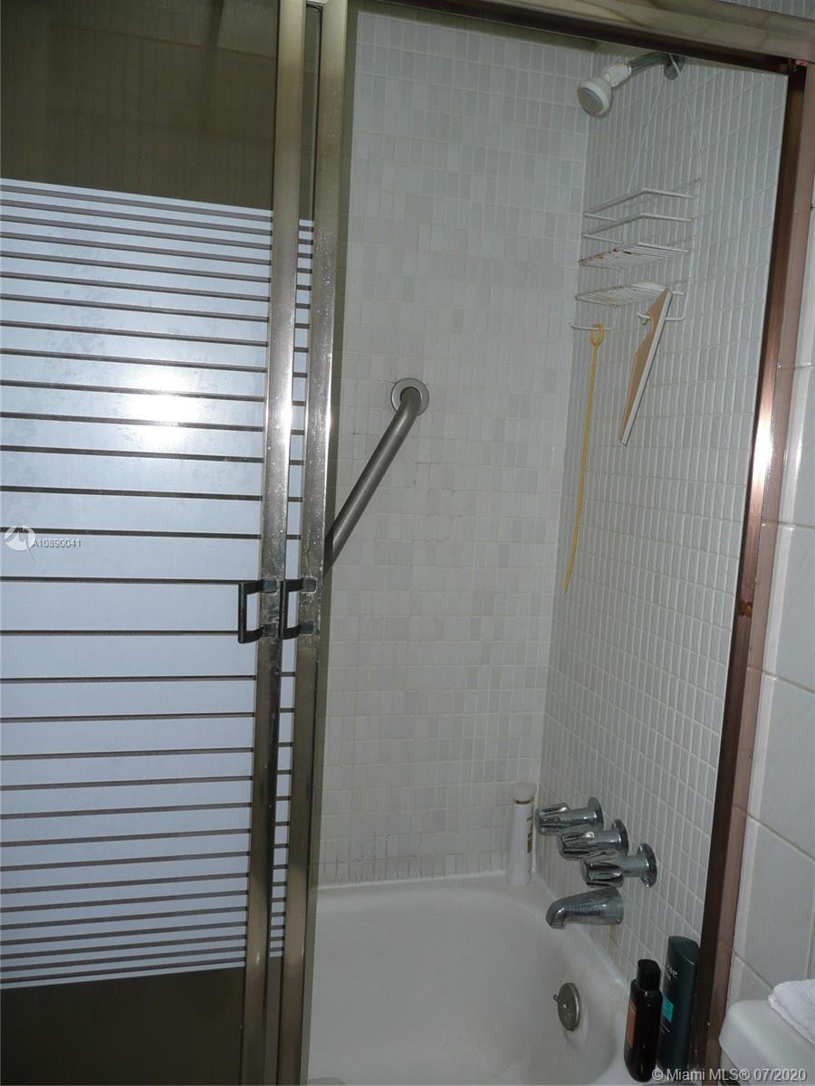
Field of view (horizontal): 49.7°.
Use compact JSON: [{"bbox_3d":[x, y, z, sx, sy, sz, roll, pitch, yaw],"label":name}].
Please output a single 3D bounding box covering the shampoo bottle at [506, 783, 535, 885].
[{"bbox_3d":[0.249,0.635,1.916,0.056,0.211,0.057,3,6,0],"label":"shampoo bottle"}]

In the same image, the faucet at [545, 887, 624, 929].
[{"bbox_3d":[0.317,0.663,1.594,0.133,0.070,0.057,2,6,-14],"label":"faucet"}]

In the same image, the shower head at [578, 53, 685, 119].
[{"bbox_3d":[0.367,-0.775,1.467,0.175,0.138,0.077,2,6,-14],"label":"shower head"}]

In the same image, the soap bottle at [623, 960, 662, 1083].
[{"bbox_3d":[0.361,0.725,1.344,0.039,0.166,0.061,2,6,-14],"label":"soap bottle"}]

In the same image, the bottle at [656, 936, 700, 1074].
[{"bbox_3d":[0.418,0.715,1.366,0.042,0.188,0.070,2,6,-14],"label":"bottle"}]

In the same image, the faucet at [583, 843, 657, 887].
[{"bbox_3d":[0.356,0.553,1.490,0.115,0.066,0.065,2,6,-14],"label":"faucet"}]

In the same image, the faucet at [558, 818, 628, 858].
[{"bbox_3d":[0.333,0.538,1.585,0.113,0.066,0.065,2,6,-14],"label":"faucet"}]

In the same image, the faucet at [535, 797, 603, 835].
[{"bbox_3d":[0.307,0.523,1.677,0.118,0.066,0.065,2,6,-14],"label":"faucet"}]

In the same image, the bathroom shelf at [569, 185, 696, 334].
[{"bbox_3d":[0.382,-0.490,1.512,0.098,0.228,0.246,2,6,-14],"label":"bathroom shelf"}]

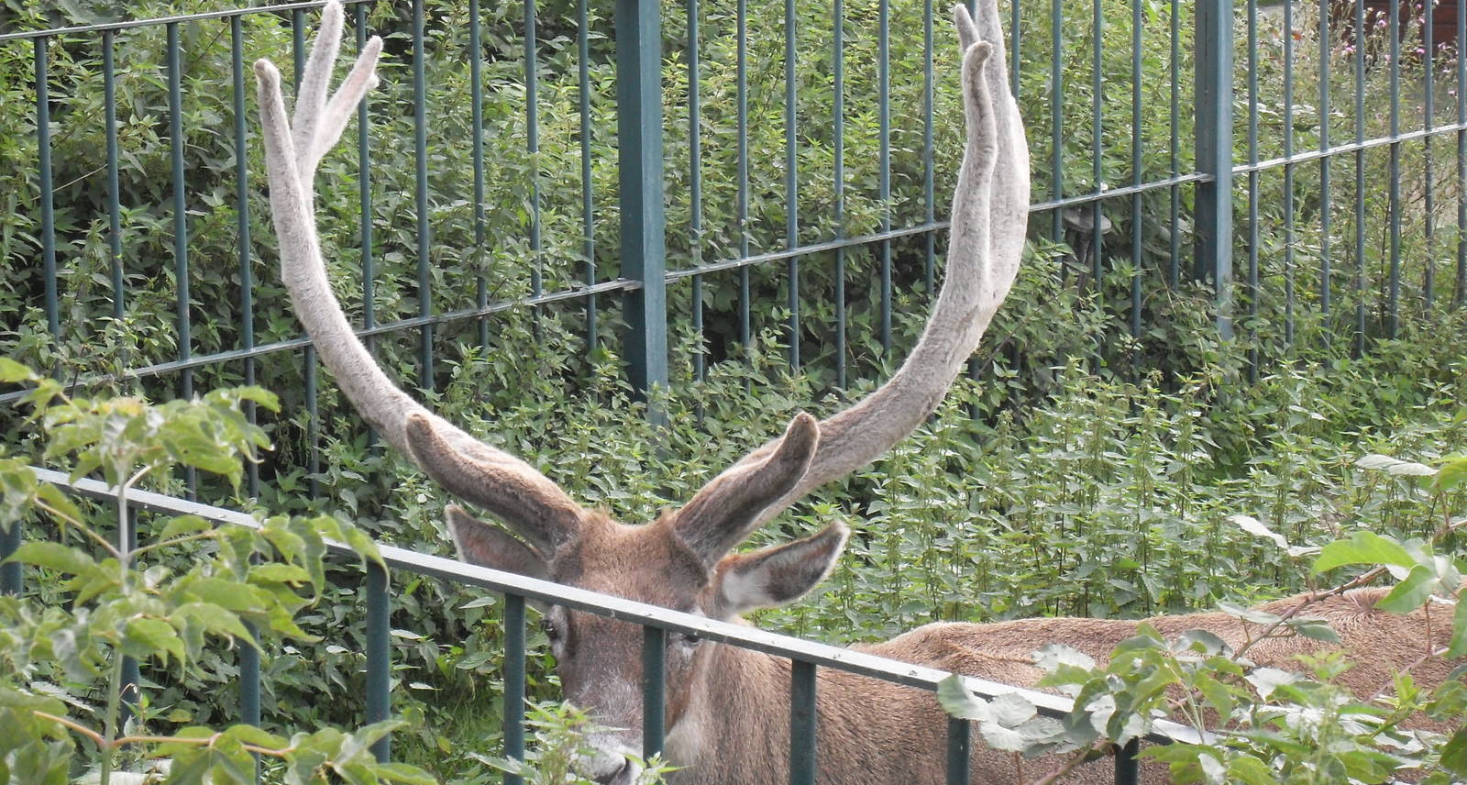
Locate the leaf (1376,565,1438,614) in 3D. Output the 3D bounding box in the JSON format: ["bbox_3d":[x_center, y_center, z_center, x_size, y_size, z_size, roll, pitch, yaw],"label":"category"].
[{"bbox_3d":[0.458,0.134,3.200,0.043,0.029,0.040,0,10,0],"label":"leaf"}]

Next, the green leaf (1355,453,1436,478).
[{"bbox_3d":[0.450,0.050,3.200,0.056,0.014,0.040,0,10,0],"label":"green leaf"}]

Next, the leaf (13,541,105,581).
[{"bbox_3d":[-0.509,0.127,3.550,0.069,0.026,0.045,0,10,0],"label":"leaf"}]

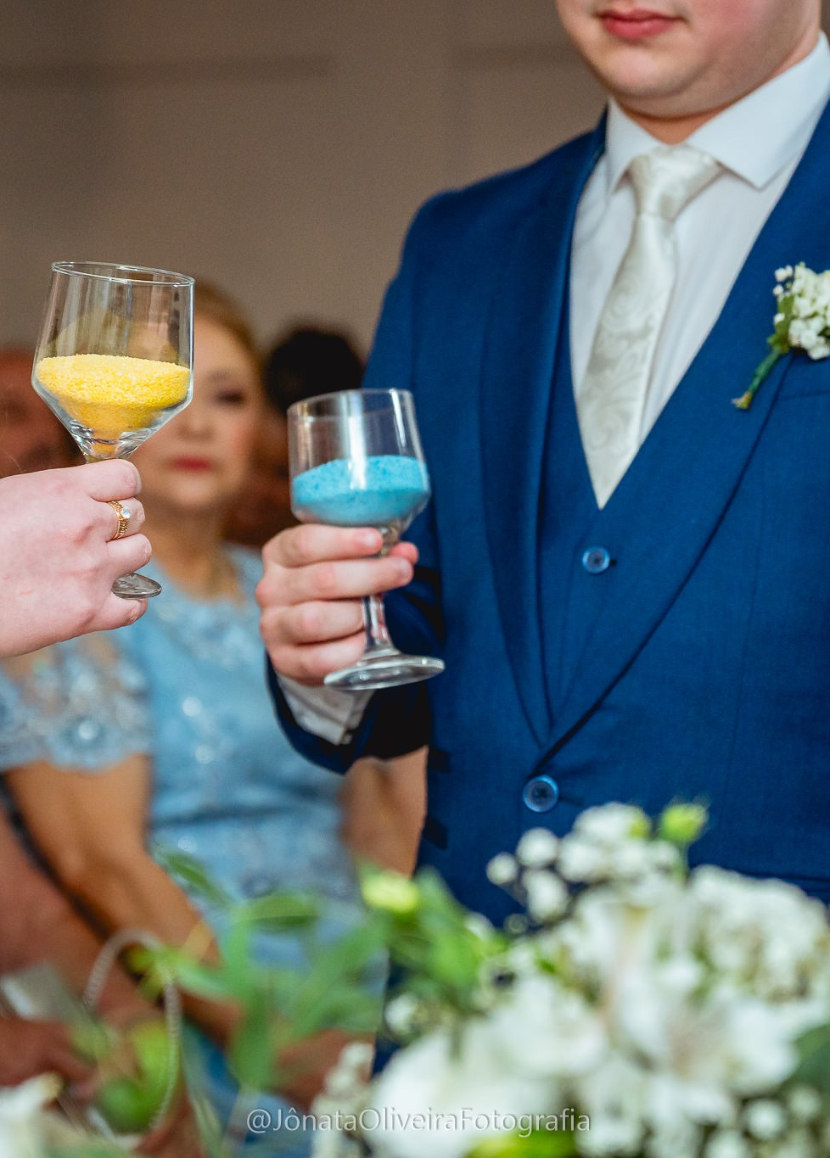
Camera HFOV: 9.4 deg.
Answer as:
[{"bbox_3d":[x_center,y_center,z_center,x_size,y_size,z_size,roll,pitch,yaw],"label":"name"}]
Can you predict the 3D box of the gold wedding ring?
[{"bbox_3d":[-0.139,-0.027,2.339,0.005,0.021,0.022,-9,-20,-33],"label":"gold wedding ring"}]

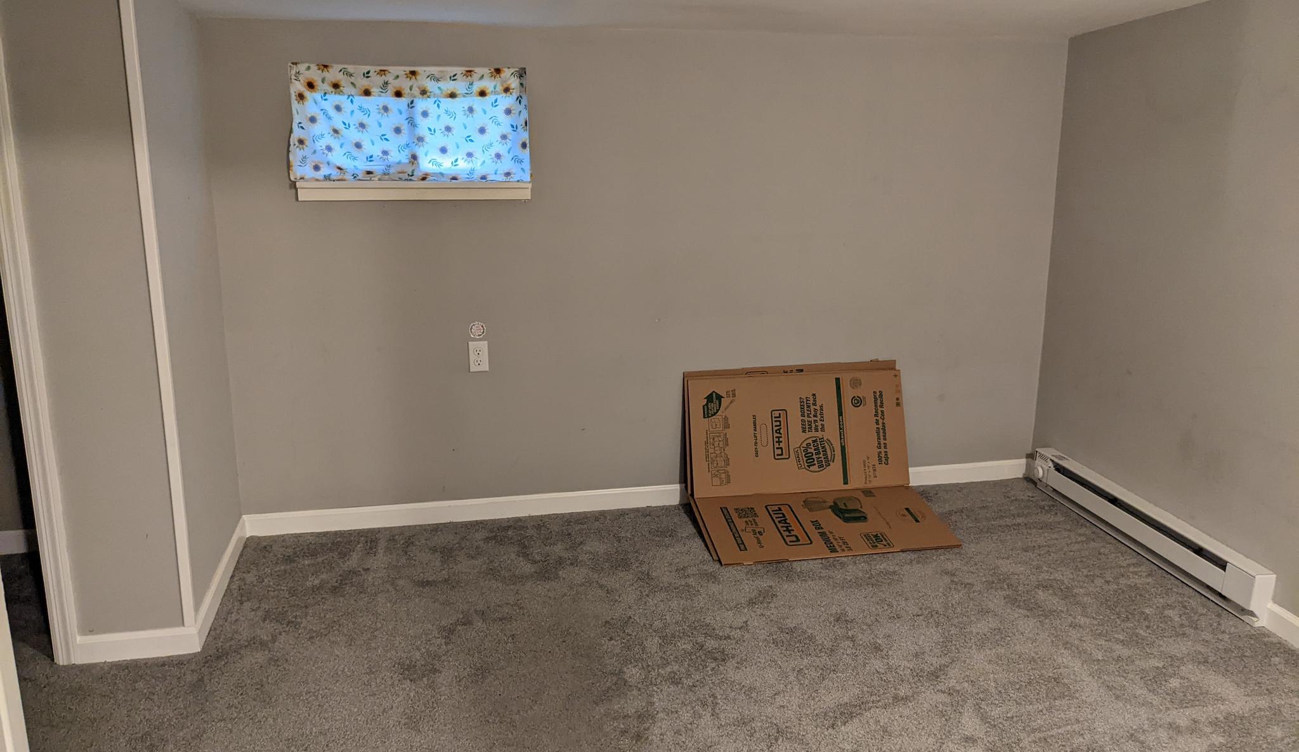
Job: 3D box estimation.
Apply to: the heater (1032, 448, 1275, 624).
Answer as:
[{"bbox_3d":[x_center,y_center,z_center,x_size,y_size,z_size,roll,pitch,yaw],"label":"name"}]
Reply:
[{"bbox_3d":[1.730,0.524,3.611,0.065,0.162,1.292,-1,13,-7],"label":"heater"}]

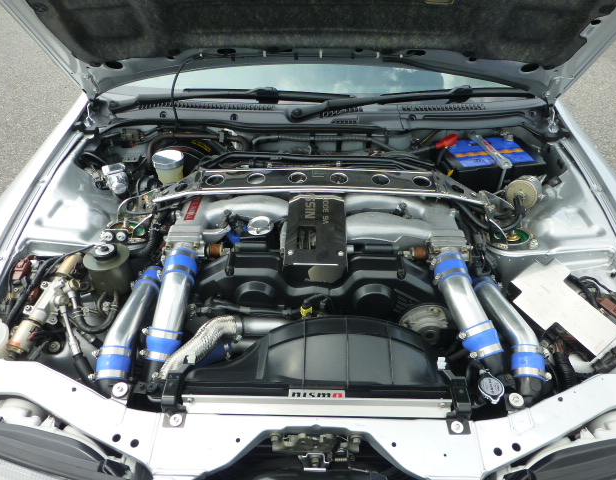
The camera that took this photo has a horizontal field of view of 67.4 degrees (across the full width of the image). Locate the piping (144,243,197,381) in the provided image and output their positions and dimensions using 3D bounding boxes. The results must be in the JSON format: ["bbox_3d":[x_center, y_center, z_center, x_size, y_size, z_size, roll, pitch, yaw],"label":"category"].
[{"bbox_3d":[-0.289,0.147,0.970,0.085,0.085,0.255,6,69,7],"label":"piping"}]

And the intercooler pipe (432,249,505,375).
[{"bbox_3d":[0.340,0.146,0.970,0.085,0.085,0.240,-10,67,-13],"label":"intercooler pipe"}]

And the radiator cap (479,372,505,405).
[{"bbox_3d":[0.336,0.279,0.853,0.049,0.028,0.062,3,38,3],"label":"radiator cap"}]

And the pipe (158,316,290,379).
[{"bbox_3d":[-0.164,0.201,0.913,0.286,0.089,0.071,-13,40,-17],"label":"pipe"}]

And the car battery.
[{"bbox_3d":[0.514,-0.173,1.388,0.258,0.210,0.175,-6,38,-9],"label":"car battery"}]

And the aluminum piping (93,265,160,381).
[{"bbox_3d":[-0.376,0.184,0.993,0.085,0.085,0.259,8,61,9],"label":"aluminum piping"}]

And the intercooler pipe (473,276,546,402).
[{"bbox_3d":[0.430,0.202,0.993,0.085,0.085,0.251,-5,60,-8],"label":"intercooler pipe"}]

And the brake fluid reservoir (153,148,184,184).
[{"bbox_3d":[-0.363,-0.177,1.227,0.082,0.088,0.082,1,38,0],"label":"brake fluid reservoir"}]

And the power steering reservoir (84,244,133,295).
[{"bbox_3d":[-0.442,0.066,1.036,0.100,0.110,0.100,1,38,0],"label":"power steering reservoir"}]

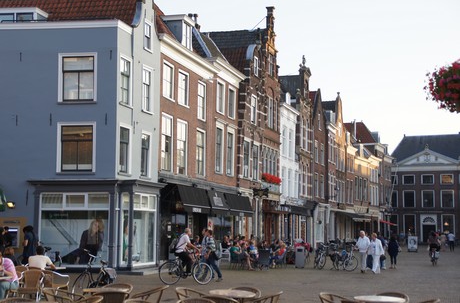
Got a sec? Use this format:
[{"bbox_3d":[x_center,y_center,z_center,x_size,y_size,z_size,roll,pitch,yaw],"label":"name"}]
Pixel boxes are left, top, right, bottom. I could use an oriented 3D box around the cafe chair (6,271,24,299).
[{"bbox_3d":[-4.247,2.799,18.900,0.560,0.780,0.580,-4,-6,37],"label":"cafe chair"}]

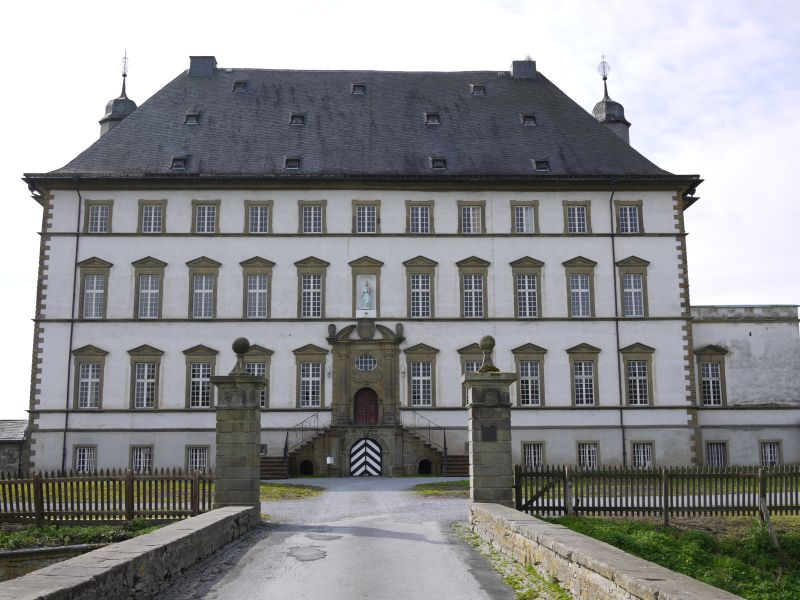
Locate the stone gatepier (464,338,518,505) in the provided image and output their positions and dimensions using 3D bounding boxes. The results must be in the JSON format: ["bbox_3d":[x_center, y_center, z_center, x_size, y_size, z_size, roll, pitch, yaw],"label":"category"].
[{"bbox_3d":[1.625,2.282,16.826,0.900,3.267,0.880,0,-10,-2],"label":"stone gatepier"}]

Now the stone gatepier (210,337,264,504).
[{"bbox_3d":[-2.929,2.263,16.682,0.900,3.240,0.880,0,-10,-2],"label":"stone gatepier"}]

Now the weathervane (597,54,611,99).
[{"bbox_3d":[14.957,-16.355,67.612,1.000,3.427,0.500,0,-10,-2],"label":"weathervane"}]

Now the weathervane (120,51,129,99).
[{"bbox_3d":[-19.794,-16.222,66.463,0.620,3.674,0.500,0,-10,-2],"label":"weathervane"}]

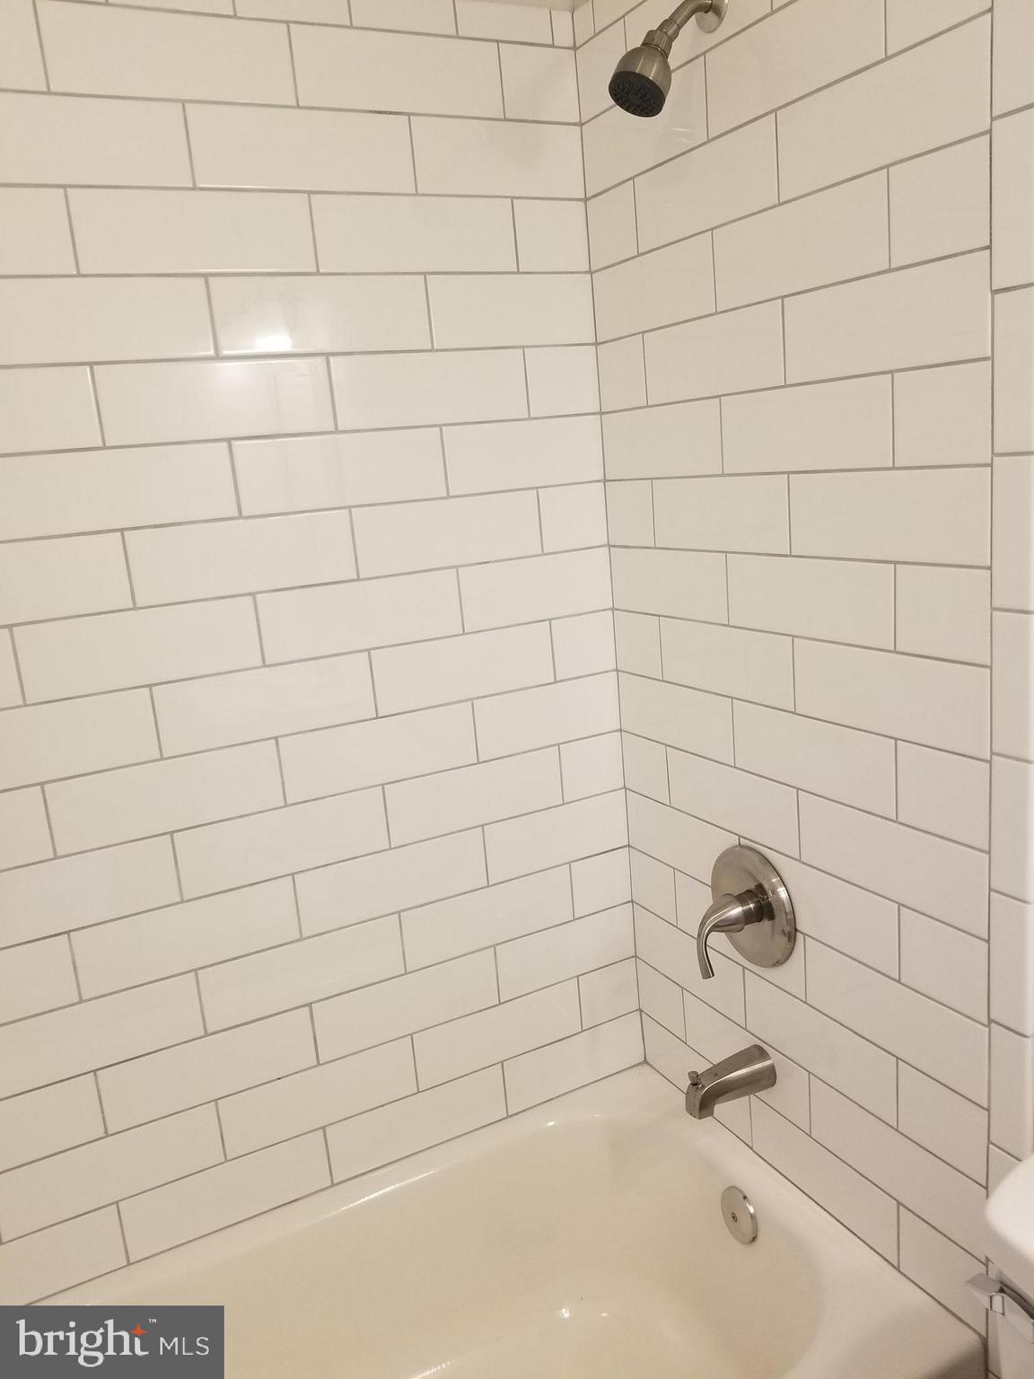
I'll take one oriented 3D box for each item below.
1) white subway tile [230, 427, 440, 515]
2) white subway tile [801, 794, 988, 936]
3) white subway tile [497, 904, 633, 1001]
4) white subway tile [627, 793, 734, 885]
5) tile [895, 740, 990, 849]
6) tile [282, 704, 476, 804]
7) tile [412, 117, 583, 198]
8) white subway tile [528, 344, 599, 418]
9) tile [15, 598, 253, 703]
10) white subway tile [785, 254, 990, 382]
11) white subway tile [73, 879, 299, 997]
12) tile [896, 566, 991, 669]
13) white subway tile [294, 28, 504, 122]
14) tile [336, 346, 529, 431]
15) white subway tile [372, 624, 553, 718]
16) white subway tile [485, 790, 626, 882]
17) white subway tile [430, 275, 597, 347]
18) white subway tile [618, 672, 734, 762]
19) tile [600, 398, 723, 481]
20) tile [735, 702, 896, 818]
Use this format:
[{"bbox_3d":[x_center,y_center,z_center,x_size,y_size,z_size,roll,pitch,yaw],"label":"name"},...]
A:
[{"bbox_3d":[-0.244,-0.311,1.471,0.306,0.101,0.009,-11,14,-25],"label":"white subway tile"},{"bbox_3d":[0.453,0.204,1.266,0.010,0.101,0.296,-11,14,-26],"label":"white subway tile"},{"bbox_3d":[0.086,0.447,1.775,0.271,0.101,0.009,-11,14,-25],"label":"white subway tile"},{"bbox_3d":[0.264,0.243,1.658,0.009,0.101,0.293,-11,14,-26],"label":"white subway tile"},{"bbox_3d":[0.484,0.118,1.168,0.009,0.101,0.122,-11,13,-26],"label":"tile"},{"bbox_3d":[-0.208,0.093,1.560,0.306,0.101,0.009,-11,14,-25],"label":"tile"},{"bbox_3d":[-0.024,-0.773,1.512,0.275,0.102,0.010,-11,14,-25],"label":"tile"},{"bbox_3d":[0.072,-0.478,1.609,0.124,0.102,0.009,-11,13,-25],"label":"white subway tile"},{"bbox_3d":[-0.498,-0.057,1.385,0.305,0.101,0.010,-11,14,-26],"label":"tile"},{"bbox_3d":[0.399,-0.401,1.140,0.010,0.102,0.286,-12,14,-26],"label":"white subway tile"},{"bbox_3d":[-0.462,0.349,1.473,0.303,0.101,0.009,-11,14,-25],"label":"white subway tile"},{"bbox_3d":[0.460,-0.083,1.116,0.009,0.101,0.123,-11,14,-26],"label":"tile"},{"bbox_3d":[-0.159,-0.849,1.434,0.304,0.102,0.009,-11,13,-25],"label":"white subway tile"},{"bbox_3d":[-0.121,-0.441,1.521,0.304,0.102,0.009,-11,13,-25],"label":"tile"},{"bbox_3d":[-0.083,-0.034,1.603,0.307,0.101,0.009,-11,14,-25],"label":"white subway tile"},{"bbox_3d":[0.070,0.244,1.729,0.275,0.101,0.009,-11,13,-25],"label":"white subway tile"},{"bbox_3d":[-0.004,-0.569,1.558,0.274,0.102,0.010,-11,14,-25],"label":"white subway tile"},{"bbox_3d":[0.247,0.040,1.621,0.010,0.102,0.293,-12,14,-26],"label":"white subway tile"},{"bbox_3d":[0.209,-0.365,1.531,0.009,0.101,0.284,-11,13,-26],"label":"tile"},{"bbox_3d":[0.381,0.084,1.346,0.009,0.101,0.299,-11,14,-26],"label":"tile"}]

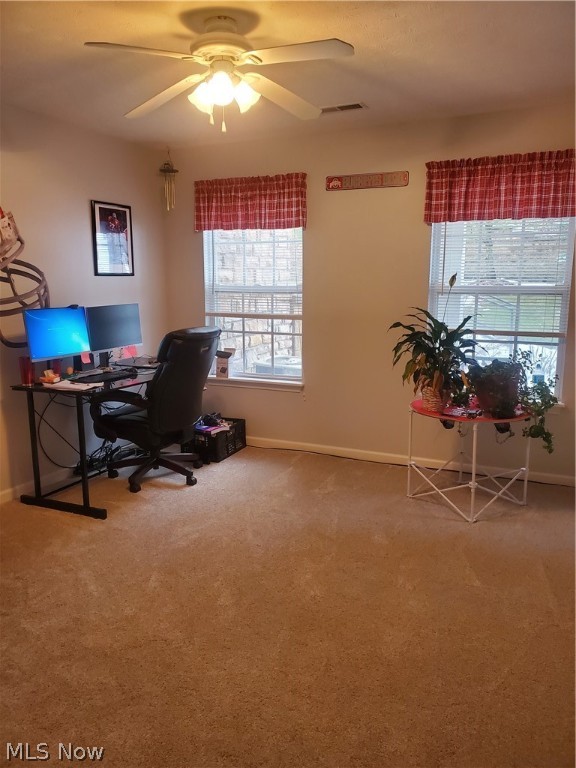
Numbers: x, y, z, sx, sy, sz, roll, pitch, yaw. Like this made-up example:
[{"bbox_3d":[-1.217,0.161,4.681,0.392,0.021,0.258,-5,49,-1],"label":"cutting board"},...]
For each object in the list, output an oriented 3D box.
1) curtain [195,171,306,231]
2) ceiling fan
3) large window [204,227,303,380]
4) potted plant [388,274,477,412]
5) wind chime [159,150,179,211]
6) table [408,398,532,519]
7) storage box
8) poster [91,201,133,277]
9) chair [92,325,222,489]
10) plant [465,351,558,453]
[{"bbox_3d":[-0.311,-1.429,4.558,0.990,0.400,0.090,4,12,24],"label":"curtain"},{"bbox_3d":[-0.280,-1.308,2.446,1.210,0.436,1.210,10,15,43],"label":"ceiling fan"},{"bbox_3d":[-0.276,-0.703,4.765,0.900,1.353,0.120,4,12,24],"label":"large window"},{"bbox_3d":[0.911,-0.248,3.571,0.520,0.850,0.500,2,11,15],"label":"potted plant"},{"bbox_3d":[-0.991,-1.686,4.770,0.155,0.475,0.155,-3,11,-11],"label":"wind chime"},{"bbox_3d":[1.157,0.458,3.700,0.730,0.607,0.730,2,11,12],"label":"table"},{"bbox_3d":[-0.615,0.449,4.817,0.360,0.245,0.470,4,12,24],"label":"storage box"},{"bbox_3d":[-1.350,-1.120,4.490,0.025,0.550,0.450,4,12,24],"label":"poster"},{"bbox_3d":[-0.893,0.149,4.094,0.740,1.106,0.660,6,13,32],"label":"chair"},{"bbox_3d":[1.320,0.093,3.454,0.510,0.600,0.420,2,11,15],"label":"plant"}]

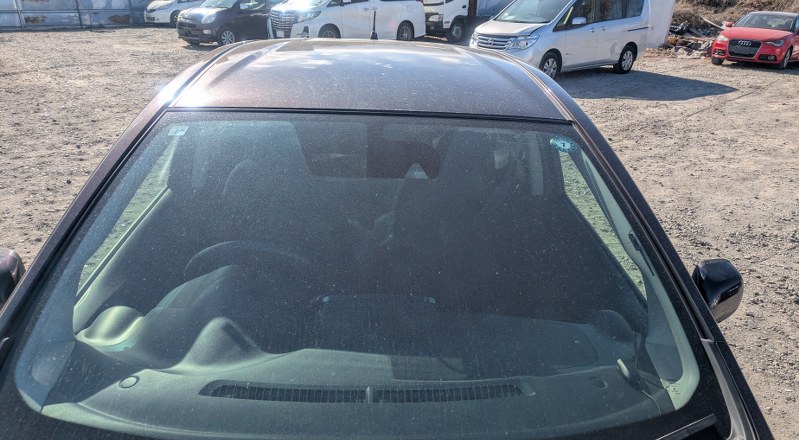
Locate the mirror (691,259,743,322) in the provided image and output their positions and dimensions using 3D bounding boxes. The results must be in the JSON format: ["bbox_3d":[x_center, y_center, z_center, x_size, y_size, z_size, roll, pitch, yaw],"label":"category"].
[{"bbox_3d":[0.838,0.194,1.570,0.170,0.150,0.120,-2,23,-7],"label":"mirror"}]

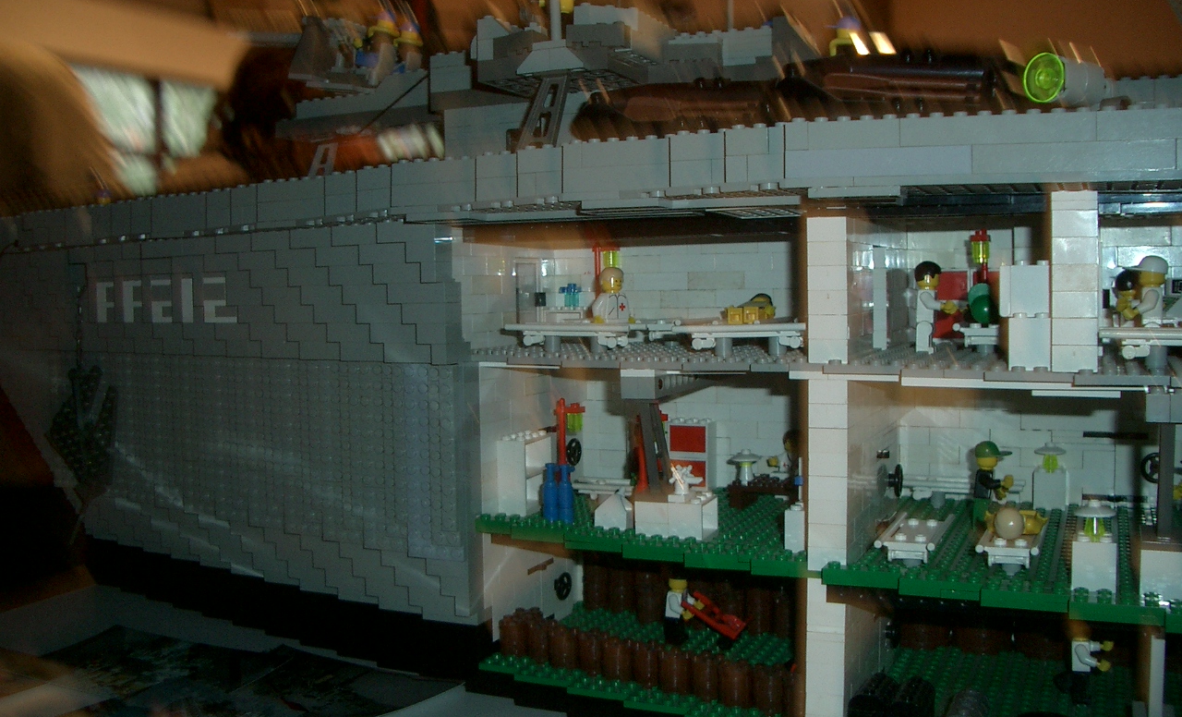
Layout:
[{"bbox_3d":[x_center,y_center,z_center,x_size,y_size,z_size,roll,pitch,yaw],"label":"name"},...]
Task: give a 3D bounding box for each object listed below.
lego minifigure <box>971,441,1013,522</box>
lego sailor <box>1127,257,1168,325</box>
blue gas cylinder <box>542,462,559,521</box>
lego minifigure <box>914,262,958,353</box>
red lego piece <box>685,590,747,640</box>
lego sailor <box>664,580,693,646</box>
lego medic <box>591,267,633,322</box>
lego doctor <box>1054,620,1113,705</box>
[{"bbox_3d":[0.182,0.058,0.542,0.017,0.041,0.022,1,4,24],"label":"lego minifigure"},{"bbox_3d":[0.215,-0.019,0.462,0.017,0.040,0.022,1,4,24],"label":"lego sailor"},{"bbox_3d":[-0.020,0.064,0.572,0.007,0.028,0.007,-1,4,0],"label":"blue gas cylinder"},{"bbox_3d":[0.156,-0.023,0.540,0.018,0.041,0.022,1,4,24],"label":"lego minifigure"},{"bbox_3d":[0.062,0.129,0.598,0.031,0.009,0.017,28,15,20],"label":"red lego piece"},{"bbox_3d":[0.047,0.127,0.608,0.015,0.039,0.022,1,4,24],"label":"lego sailor"},{"bbox_3d":[0.010,-0.025,0.586,0.013,0.040,0.022,3,5,44],"label":"lego medic"},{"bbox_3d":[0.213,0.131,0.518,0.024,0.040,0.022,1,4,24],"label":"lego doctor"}]

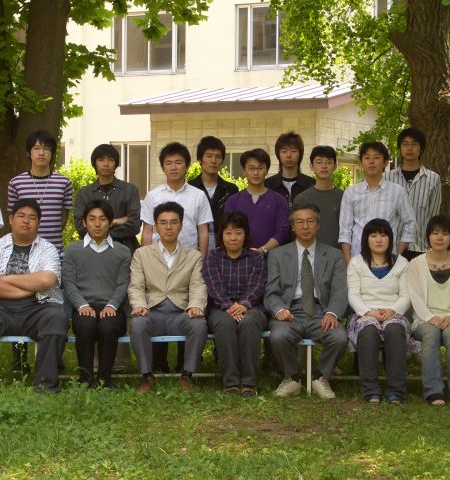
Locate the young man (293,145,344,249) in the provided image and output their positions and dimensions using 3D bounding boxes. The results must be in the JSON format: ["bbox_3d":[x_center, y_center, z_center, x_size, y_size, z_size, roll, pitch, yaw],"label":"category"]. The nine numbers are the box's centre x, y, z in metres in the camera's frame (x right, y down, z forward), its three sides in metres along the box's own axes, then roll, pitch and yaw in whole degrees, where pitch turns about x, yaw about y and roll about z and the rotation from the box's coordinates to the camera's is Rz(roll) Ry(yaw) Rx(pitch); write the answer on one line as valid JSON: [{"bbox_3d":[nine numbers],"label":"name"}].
[{"bbox_3d":[0.722,0.151,10.242,0.480,1.724,0.320,0,2,2],"label":"young man"}]

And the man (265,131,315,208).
[{"bbox_3d":[0.495,0.070,10.339,0.480,1.770,0.310,0,3,0],"label":"man"}]

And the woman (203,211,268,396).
[{"bbox_3d":[0.073,0.418,9.544,0.470,1.241,0.780,0,2,1],"label":"woman"}]

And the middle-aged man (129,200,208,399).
[{"bbox_3d":[-0.403,0.387,9.582,0.550,1.296,0.800,0,2,0],"label":"middle-aged man"}]

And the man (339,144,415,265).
[{"bbox_3d":[1.138,0.137,10.209,0.550,1.758,0.340,0,2,3],"label":"man"}]

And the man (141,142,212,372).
[{"bbox_3d":[-0.370,0.136,10.330,0.530,1.742,0.330,0,2,-2],"label":"man"}]

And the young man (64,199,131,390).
[{"bbox_3d":[-0.855,0.374,9.174,0.470,1.290,0.740,0,3,0],"label":"young man"}]

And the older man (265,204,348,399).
[{"bbox_3d":[0.566,0.398,9.505,0.580,1.285,0.850,0,2,3],"label":"older man"}]

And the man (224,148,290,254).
[{"bbox_3d":[0.237,0.162,10.281,0.500,1.697,0.400,0,2,-2],"label":"man"}]

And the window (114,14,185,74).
[{"bbox_3d":[-2.000,-5.157,36.000,2.250,1.630,0.200,1,2,27],"label":"window"}]

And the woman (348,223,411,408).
[{"bbox_3d":[1.014,0.445,8.977,0.440,1.170,0.720,0,3,3],"label":"woman"}]

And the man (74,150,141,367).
[{"bbox_3d":[-0.854,0.142,9.942,0.500,1.670,0.370,0,3,-3],"label":"man"}]

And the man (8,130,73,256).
[{"bbox_3d":[-1.348,0.093,10.000,0.490,1.760,0.320,0,3,-3],"label":"man"}]

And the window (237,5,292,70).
[{"bbox_3d":[1.245,-4.878,32.700,2.200,1.620,0.150,2,4,31],"label":"window"}]

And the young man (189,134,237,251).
[{"bbox_3d":[-0.094,0.090,10.340,0.480,1.730,0.310,0,3,-3],"label":"young man"}]

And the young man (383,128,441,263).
[{"bbox_3d":[1.450,0.034,10.634,0.500,1.800,0.320,0,2,5],"label":"young man"}]

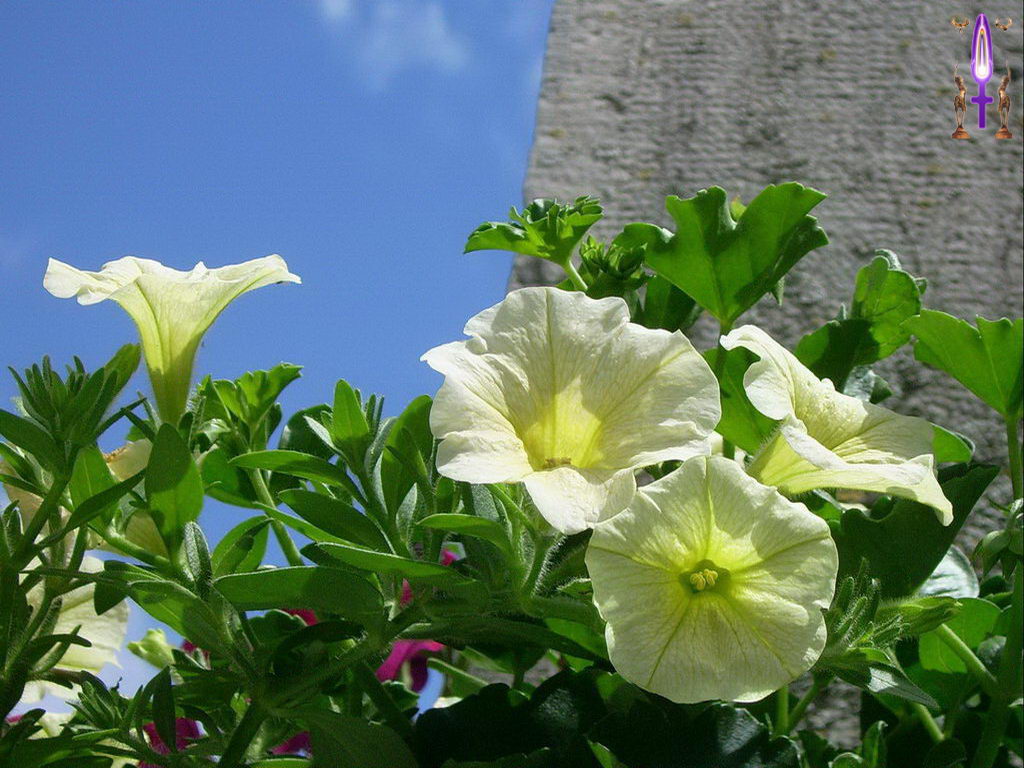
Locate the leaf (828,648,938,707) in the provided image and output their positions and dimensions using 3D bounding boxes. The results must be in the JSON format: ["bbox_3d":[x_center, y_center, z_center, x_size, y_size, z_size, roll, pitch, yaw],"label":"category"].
[{"bbox_3d":[0.095,0.075,0.665,0.031,0.012,0.007,18,-39,25],"label":"leaf"}]

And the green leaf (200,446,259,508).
[{"bbox_3d":[-0.079,0.026,0.725,0.018,0.018,0.006,4,-15,7],"label":"green leaf"}]

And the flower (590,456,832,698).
[{"bbox_3d":[0.053,0.052,0.688,0.066,0.065,0.042,3,-3,2],"label":"flower"}]

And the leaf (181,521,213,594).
[{"bbox_3d":[-0.082,0.045,0.680,0.007,0.020,0.006,-9,0,17],"label":"leaf"}]

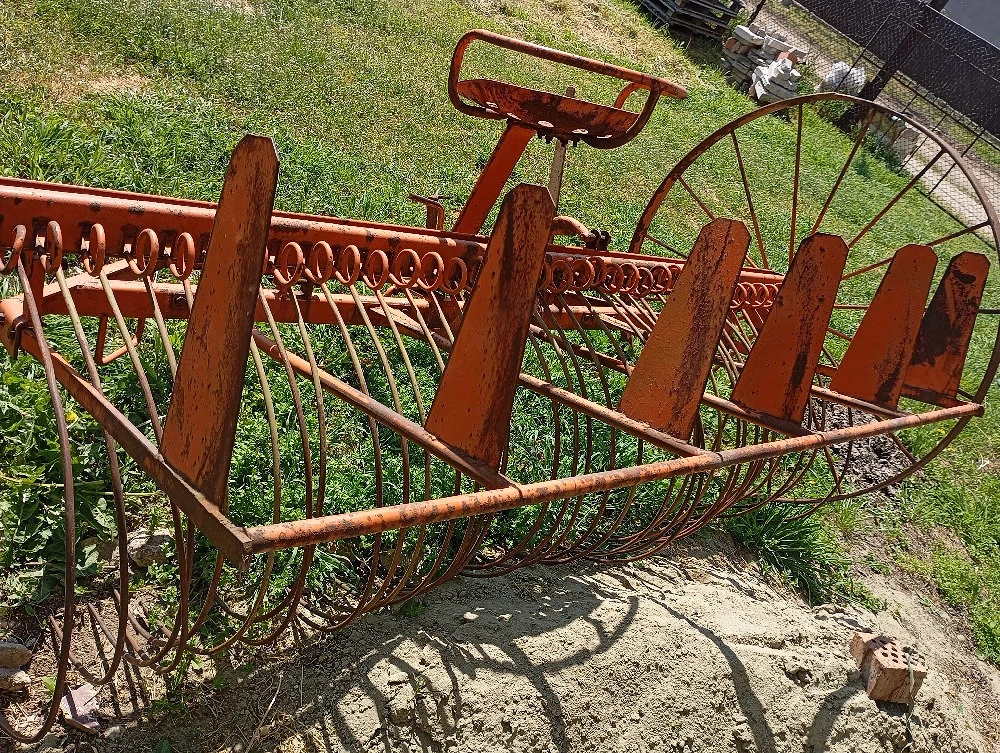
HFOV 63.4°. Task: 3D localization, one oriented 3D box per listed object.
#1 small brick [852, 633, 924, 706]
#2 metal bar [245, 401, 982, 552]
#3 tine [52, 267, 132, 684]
[{"bbox_3d":[0.958,0.733,2.036,0.120,0.093,0.135,11,18,-15],"label":"small brick"},{"bbox_3d":[0.561,0.133,1.570,2.220,0.028,0.028,-3,45,-43],"label":"metal bar"},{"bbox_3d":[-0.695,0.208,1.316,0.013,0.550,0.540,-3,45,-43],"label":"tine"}]

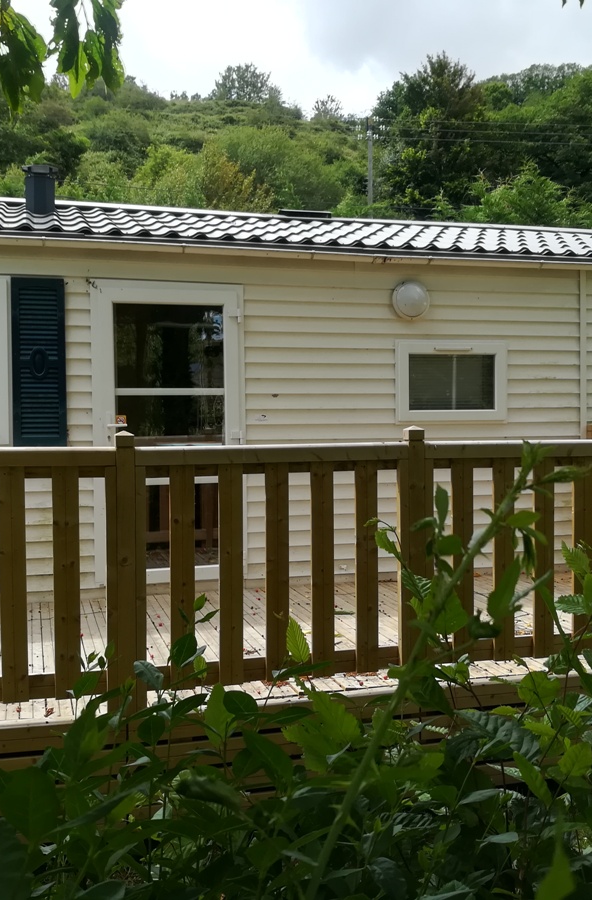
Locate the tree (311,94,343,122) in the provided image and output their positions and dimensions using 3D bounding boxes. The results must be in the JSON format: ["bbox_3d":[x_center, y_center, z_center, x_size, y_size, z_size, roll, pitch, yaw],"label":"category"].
[{"bbox_3d":[3.215,-35.995,95.000,3.373,2.951,3.036,-1,2,-16],"label":"tree"}]

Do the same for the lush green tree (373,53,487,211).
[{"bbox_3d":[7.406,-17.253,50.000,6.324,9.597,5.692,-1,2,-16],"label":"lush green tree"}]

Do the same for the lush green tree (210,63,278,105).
[{"bbox_3d":[-5.714,-40.663,100.000,7.545,4.660,6.790,-1,2,-16],"label":"lush green tree"}]

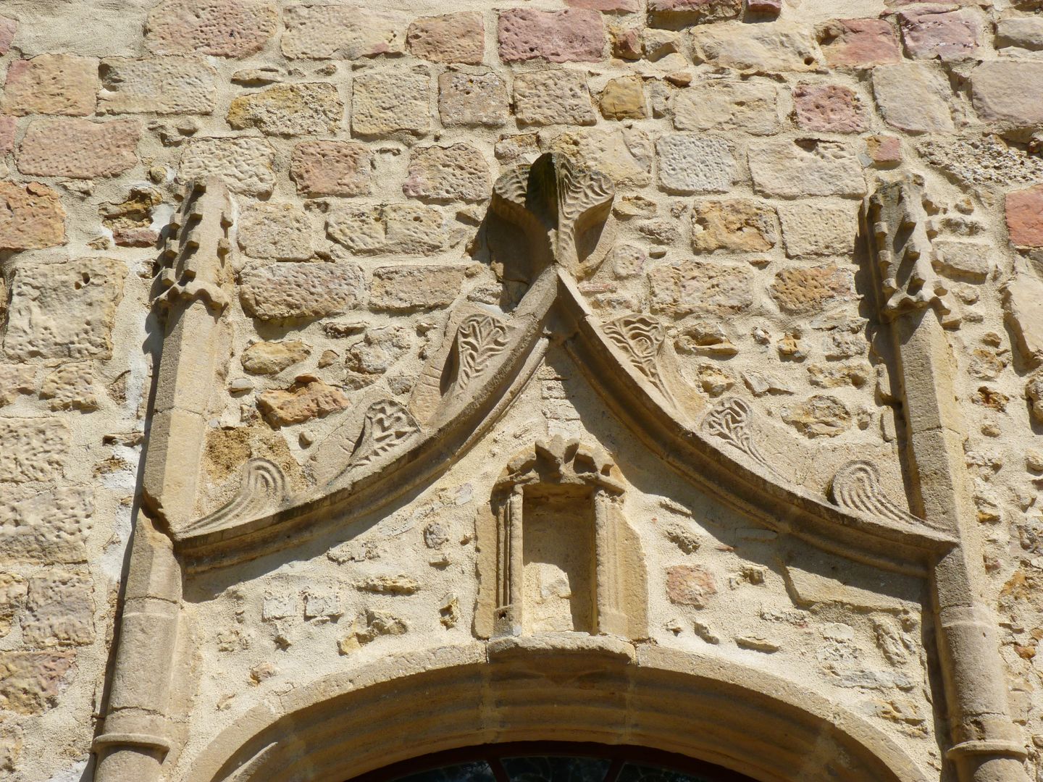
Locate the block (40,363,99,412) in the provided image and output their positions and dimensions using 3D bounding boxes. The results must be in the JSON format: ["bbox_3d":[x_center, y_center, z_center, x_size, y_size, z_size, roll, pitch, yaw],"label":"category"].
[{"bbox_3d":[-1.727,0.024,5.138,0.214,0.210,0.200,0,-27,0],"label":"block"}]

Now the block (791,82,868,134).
[{"bbox_3d":[1.184,-1.040,5.181,0.280,0.244,0.200,0,-28,0],"label":"block"}]

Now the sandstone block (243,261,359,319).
[{"bbox_3d":[-0.780,-0.312,4.762,0.435,0.243,0.180,0,-27,0],"label":"sandstone block"}]

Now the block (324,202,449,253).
[{"bbox_3d":[-0.481,-0.549,4.885,0.446,0.228,0.180,0,-27,0],"label":"block"}]

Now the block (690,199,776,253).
[{"bbox_3d":[0.772,-0.551,4.931,0.307,0.238,0.220,0,-28,0],"label":"block"}]

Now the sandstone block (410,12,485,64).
[{"bbox_3d":[-0.298,-1.350,5.297,0.298,0.260,0.170,0,-27,0],"label":"sandstone block"}]

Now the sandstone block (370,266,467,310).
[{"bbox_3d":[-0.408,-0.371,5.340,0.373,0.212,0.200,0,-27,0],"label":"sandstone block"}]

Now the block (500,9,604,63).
[{"bbox_3d":[0.116,-1.361,5.308,0.421,0.282,0.180,0,-27,0],"label":"block"}]

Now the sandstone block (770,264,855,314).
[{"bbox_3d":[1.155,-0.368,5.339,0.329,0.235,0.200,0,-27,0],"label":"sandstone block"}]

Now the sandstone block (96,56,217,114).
[{"bbox_3d":[-1.403,-1.136,5.191,0.459,0.282,0.180,0,-27,0],"label":"sandstone block"}]

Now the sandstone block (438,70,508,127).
[{"bbox_3d":[-0.186,-1.083,5.204,0.269,0.287,0.200,0,-28,0],"label":"sandstone block"}]

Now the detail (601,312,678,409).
[{"bbox_3d":[0.393,-0.077,4.465,0.247,0.359,0.110,0,-27,0],"label":"detail"}]

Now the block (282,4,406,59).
[{"bbox_3d":[-0.706,-1.377,5.383,0.491,0.292,0.240,0,-28,0],"label":"block"}]

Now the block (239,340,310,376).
[{"bbox_3d":[-0.843,-0.085,4.616,0.238,0.138,0.130,0,-27,0],"label":"block"}]

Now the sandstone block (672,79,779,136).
[{"bbox_3d":[0.779,-1.043,5.143,0.411,0.280,0.180,0,-27,0],"label":"sandstone block"}]

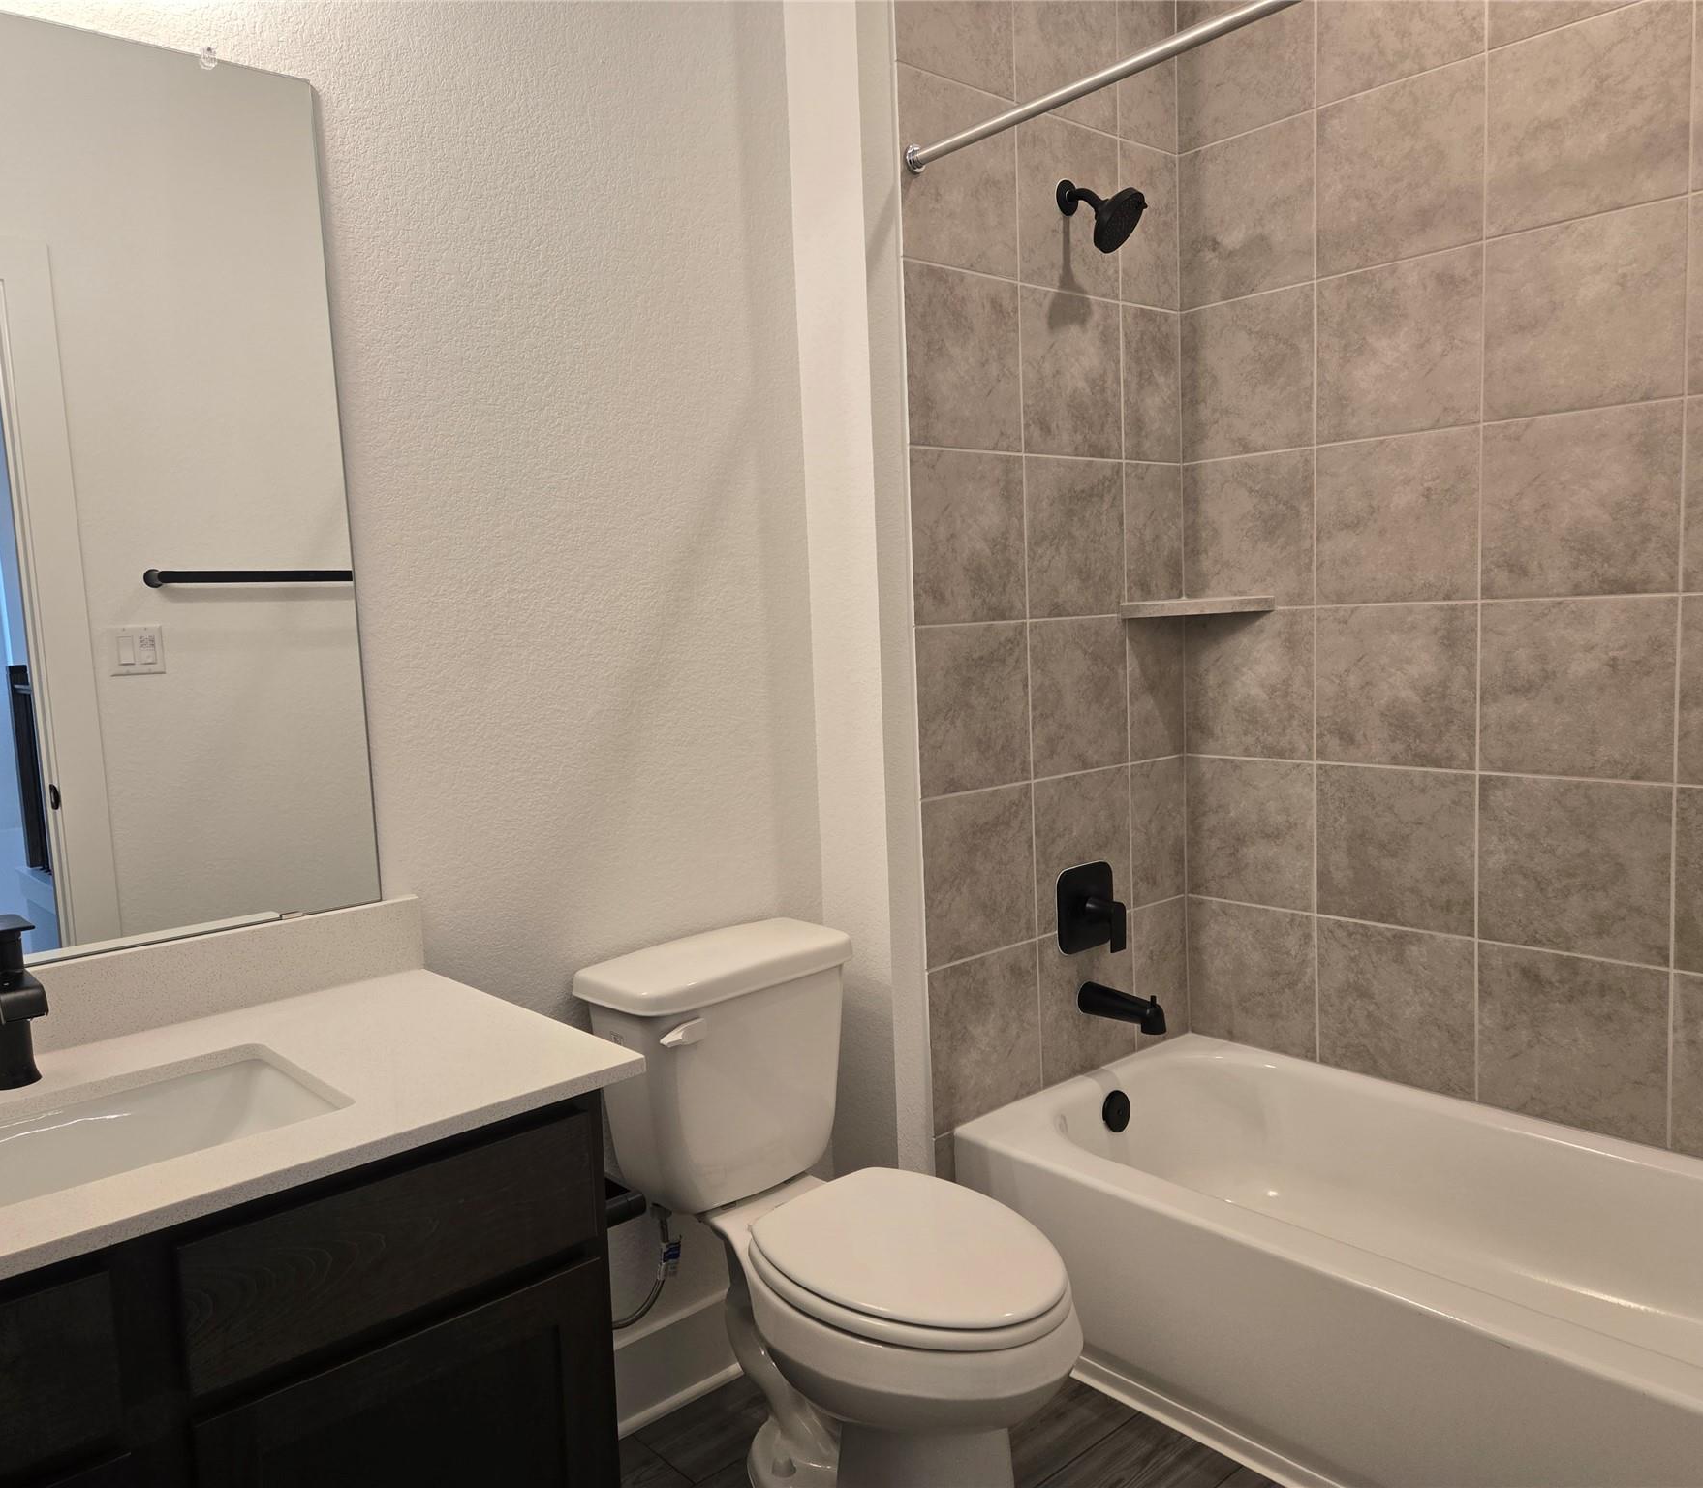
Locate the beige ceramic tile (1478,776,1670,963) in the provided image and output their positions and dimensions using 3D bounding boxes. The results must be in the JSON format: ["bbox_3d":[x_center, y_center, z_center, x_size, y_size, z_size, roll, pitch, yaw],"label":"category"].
[{"bbox_3d":[1.259,0.217,2.304,0.010,0.307,0.312,-8,8,-41],"label":"beige ceramic tile"}]

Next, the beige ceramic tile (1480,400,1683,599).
[{"bbox_3d":[1.234,-0.403,2.238,0.010,0.307,0.312,-8,8,-41],"label":"beige ceramic tile"}]

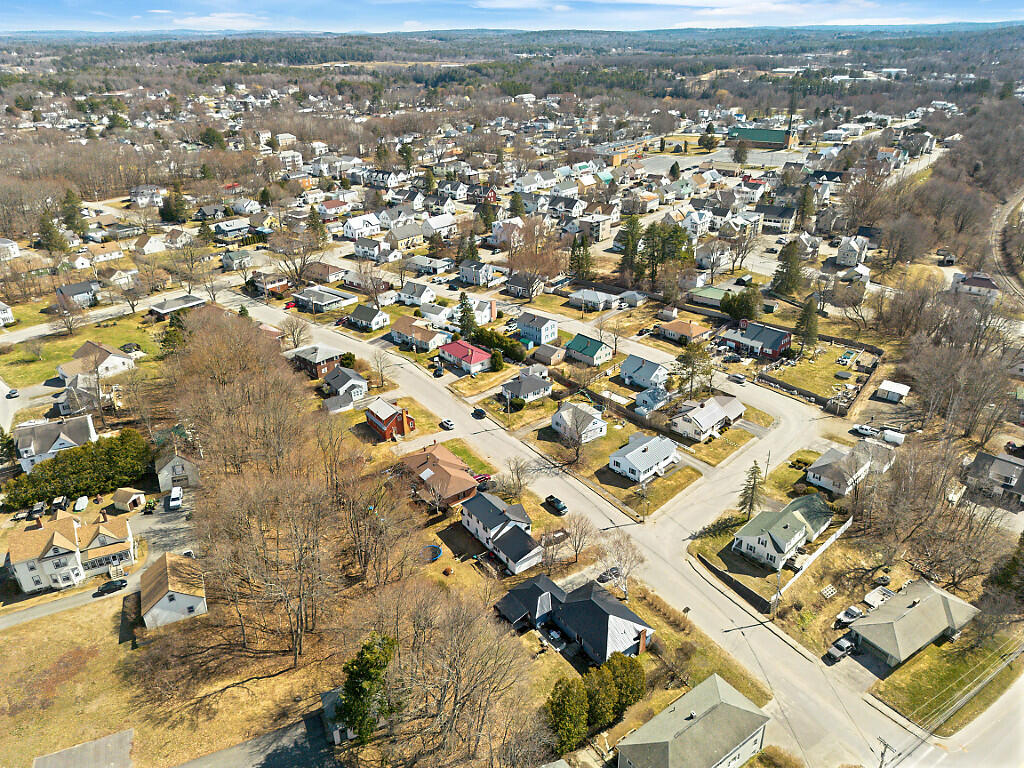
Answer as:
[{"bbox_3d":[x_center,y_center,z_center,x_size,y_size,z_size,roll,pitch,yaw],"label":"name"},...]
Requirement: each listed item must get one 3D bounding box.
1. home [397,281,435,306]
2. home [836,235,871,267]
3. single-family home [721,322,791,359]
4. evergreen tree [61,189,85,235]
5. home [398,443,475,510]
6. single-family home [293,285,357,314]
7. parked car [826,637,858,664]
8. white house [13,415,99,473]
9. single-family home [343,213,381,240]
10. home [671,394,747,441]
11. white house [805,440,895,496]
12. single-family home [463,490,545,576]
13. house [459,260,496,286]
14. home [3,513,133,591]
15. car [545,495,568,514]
[{"bbox_3d":[-36.500,-35.520,273.310,11.410,6.570,7.980,19,32,34],"label":"home"},{"bbox_3d":[143.560,-56.110,299.720,10.300,9.300,14.000,12,29,22],"label":"home"},{"bbox_3d":[75.270,-13.870,219.030,17.700,5.600,9.700,17,31,31],"label":"single-family home"},{"bbox_3d":[-227.580,-88.460,366.900,8.590,23.730,8.590,-1,26,0],"label":"evergreen tree"},{"bbox_3d":[-15.540,19.040,153.470,10.400,5.100,19.600,-17,31,-31],"label":"home"},{"bbox_3d":[-67.670,-30.710,255.200,18.000,3.500,13.700,19,32,33],"label":"single-family home"},{"bbox_3d":[53.680,43.520,115.930,4.600,1.700,1.880,-15,30,-27],"label":"parked car"},{"bbox_3d":[-109.340,13.810,171.120,15.350,10.500,9.090,-13,29,-22],"label":"white house"},{"bbox_3d":[-77.170,-81.230,363.920,10.100,9.390,16.060,21,33,36],"label":"single-family home"},{"bbox_3d":[48.790,7.090,176.130,11.000,6.300,19.200,24,35,39],"label":"home"},{"bbox_3d":[75.720,16.550,157.020,11.100,6.400,21.800,23,35,38],"label":"white house"},{"bbox_3d":[-0.760,26.940,135.700,9.800,6.800,18.500,-18,32,-32],"label":"single-family home"},{"bbox_3d":[-14.760,-46.800,294.120,11.210,7.780,8.690,18,32,33],"label":"house"},{"bbox_3d":[-82.900,30.630,135.320,18.890,11.310,9.090,-10,28,-18],"label":"home"},{"bbox_3d":[9.170,24.650,145.850,1.980,1.850,5.500,-17,31,-31],"label":"car"}]

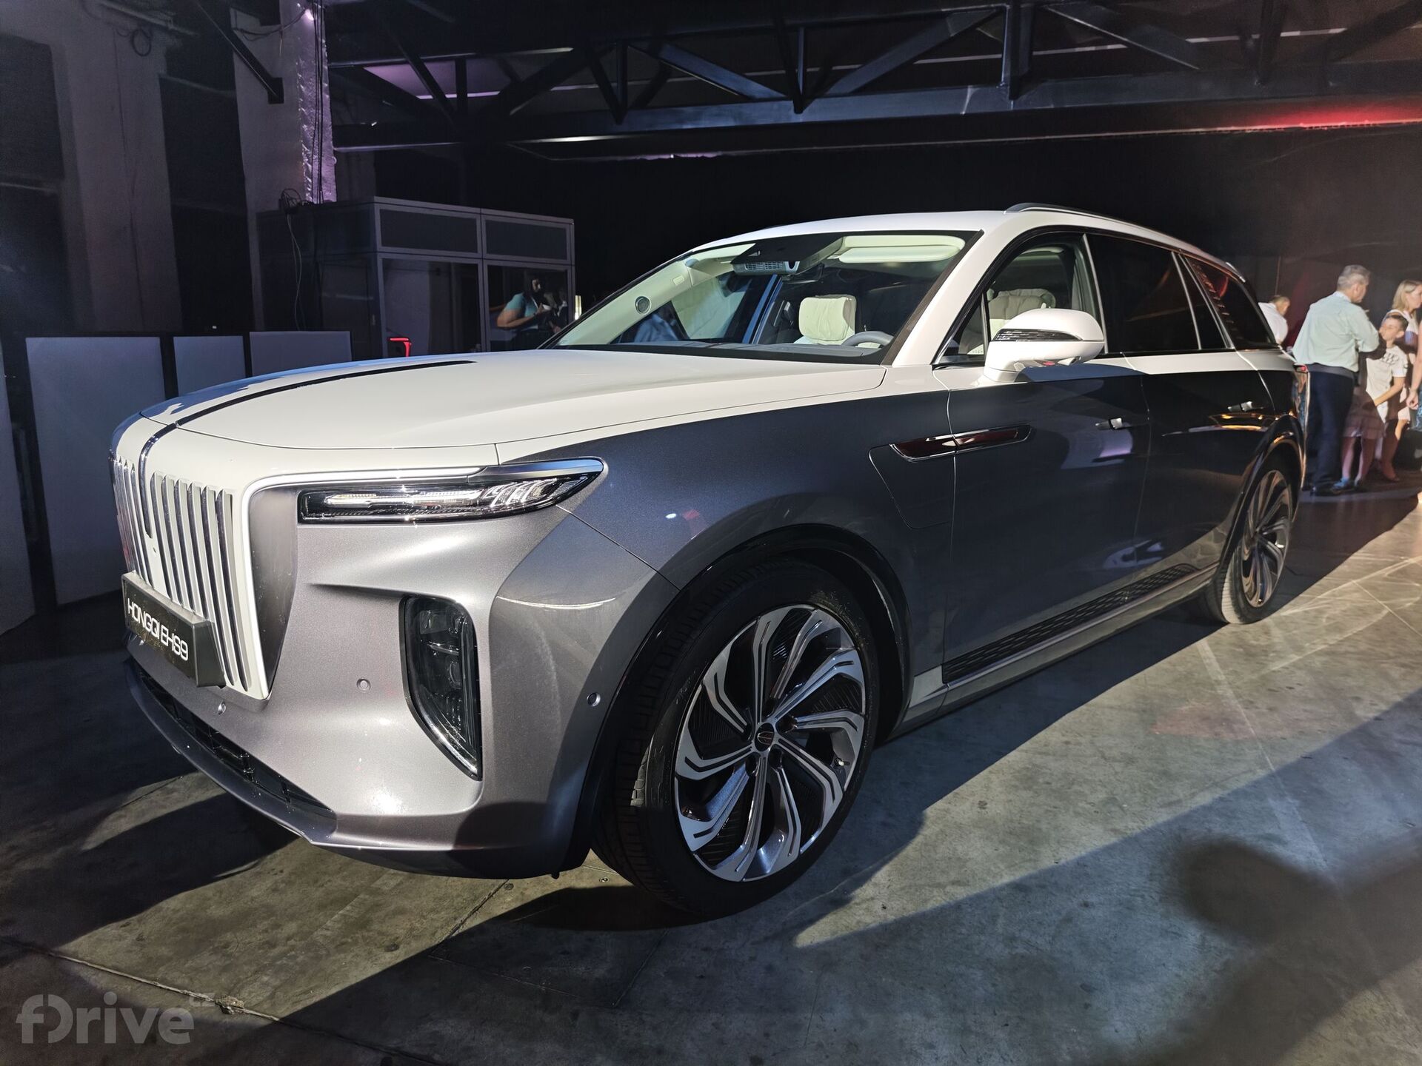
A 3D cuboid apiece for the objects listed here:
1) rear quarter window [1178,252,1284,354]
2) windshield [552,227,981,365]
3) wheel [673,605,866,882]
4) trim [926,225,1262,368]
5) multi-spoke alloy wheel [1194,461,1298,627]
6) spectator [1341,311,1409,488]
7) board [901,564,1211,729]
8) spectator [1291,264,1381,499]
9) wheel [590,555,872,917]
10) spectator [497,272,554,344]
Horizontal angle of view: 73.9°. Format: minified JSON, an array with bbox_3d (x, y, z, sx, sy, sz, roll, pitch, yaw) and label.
[{"bbox_3d":[2.171,-0.965,3.955,0.150,0.410,0.800,-10,2,44],"label":"rear quarter window"},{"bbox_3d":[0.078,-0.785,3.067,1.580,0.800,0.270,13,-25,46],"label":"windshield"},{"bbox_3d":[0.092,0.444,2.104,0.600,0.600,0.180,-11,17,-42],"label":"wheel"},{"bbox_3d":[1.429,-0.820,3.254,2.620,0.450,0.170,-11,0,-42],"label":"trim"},{"bbox_3d":[2.337,0.009,4.213,0.770,0.770,0.275,-11,16,-42],"label":"multi-spoke alloy wheel"},{"bbox_3d":[5.594,-1.120,7.971,0.360,1.420,0.420,-3,13,-14],"label":"spectator"},{"bbox_3d":[1.227,0.292,3.122,2.080,0.190,0.140,-11,16,-42],"label":"board"},{"bbox_3d":[5.007,-1.199,7.510,0.420,1.760,0.560,-3,13,-14],"label":"spectator"},{"bbox_3d":[0.061,0.438,2.137,0.770,0.770,0.275,-11,17,-42],"label":"wheel"},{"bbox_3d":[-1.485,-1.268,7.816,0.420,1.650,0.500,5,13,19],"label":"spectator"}]

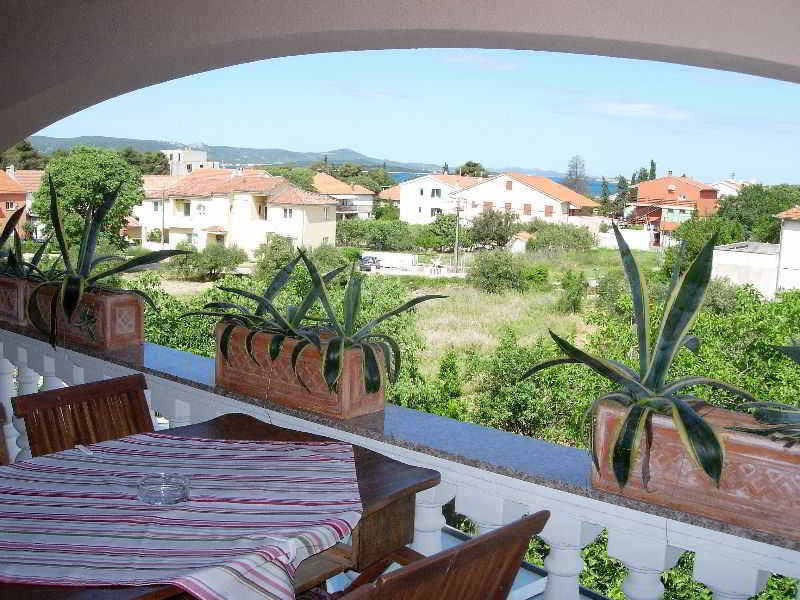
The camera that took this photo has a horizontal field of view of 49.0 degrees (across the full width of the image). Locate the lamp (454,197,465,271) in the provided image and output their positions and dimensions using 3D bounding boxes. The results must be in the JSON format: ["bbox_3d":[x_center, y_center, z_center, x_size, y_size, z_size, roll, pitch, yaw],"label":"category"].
[{"bbox_3d":[5.393,-6.026,79.493,0.700,6.900,0.700,2,8,0],"label":"lamp"}]

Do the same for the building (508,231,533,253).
[{"bbox_3d":[14.760,-6.769,106.312,3.000,2.600,3.000,3,9,15],"label":"building"}]

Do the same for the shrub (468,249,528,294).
[{"bbox_3d":[7.622,-2.267,67.265,4.500,3.200,4.200,3,8,6],"label":"shrub"}]

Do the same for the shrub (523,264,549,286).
[{"bbox_3d":[11.101,-2.057,71.368,2.200,1.800,2.000,3,9,9],"label":"shrub"}]

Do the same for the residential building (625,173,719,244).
[{"bbox_3d":[39.665,-12.681,127.320,12.000,9.400,10.500,4,9,20],"label":"residential building"}]

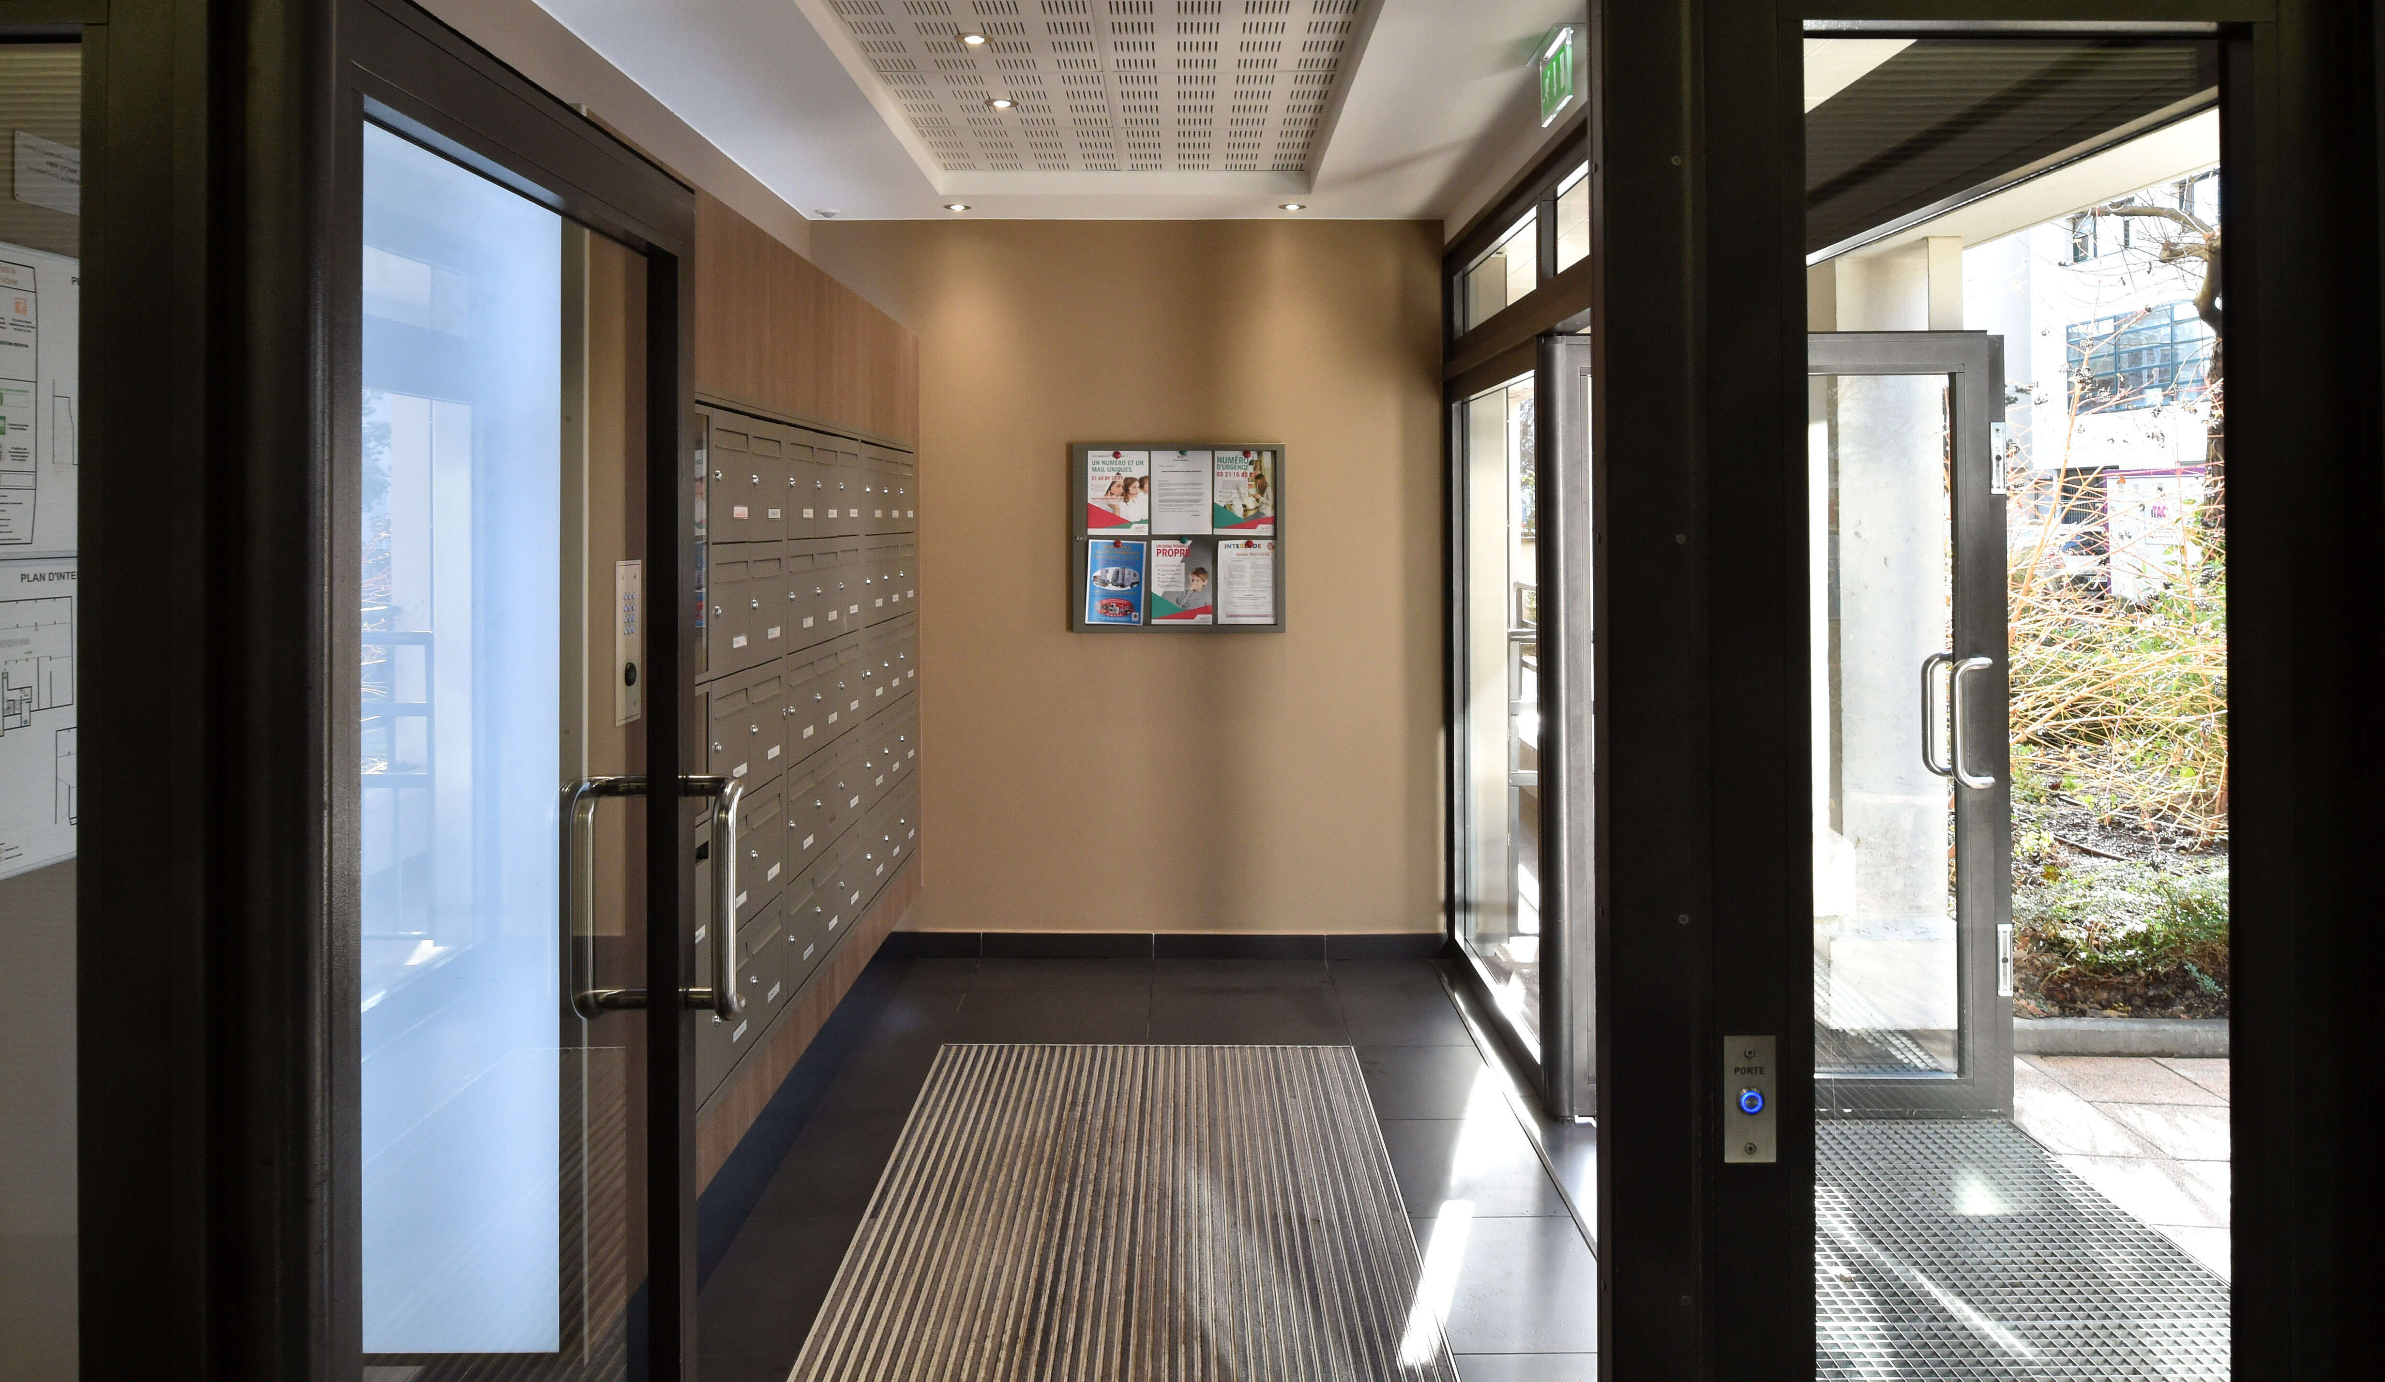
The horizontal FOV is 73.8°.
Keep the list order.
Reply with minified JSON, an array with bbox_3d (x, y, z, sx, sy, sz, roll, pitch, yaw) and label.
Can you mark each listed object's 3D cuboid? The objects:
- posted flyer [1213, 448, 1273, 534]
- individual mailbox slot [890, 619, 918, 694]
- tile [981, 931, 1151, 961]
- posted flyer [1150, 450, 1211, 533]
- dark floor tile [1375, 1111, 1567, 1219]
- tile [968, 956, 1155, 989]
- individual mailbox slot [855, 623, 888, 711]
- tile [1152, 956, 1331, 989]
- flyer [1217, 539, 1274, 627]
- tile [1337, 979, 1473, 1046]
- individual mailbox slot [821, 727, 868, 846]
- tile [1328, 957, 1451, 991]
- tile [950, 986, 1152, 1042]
[{"bbox_3d":[0.183,-0.694,5.570,0.210,0.297,0.015,0,0,0],"label":"posted flyer"},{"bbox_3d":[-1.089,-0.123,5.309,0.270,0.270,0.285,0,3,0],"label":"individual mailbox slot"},{"bbox_3d":[-0.437,0.894,5.565,0.600,0.092,0.012,0,0,0],"label":"tile"},{"bbox_3d":[-0.035,-0.694,5.570,0.210,0.297,0.015,0,0,0],"label":"posted flyer"},{"bbox_3d":[0.658,1.140,3.806,0.360,0.012,0.572,0,6,0],"label":"dark floor tile"},{"bbox_3d":[-0.441,0.975,5.472,0.610,0.012,0.360,0,6,0],"label":"tile"},{"bbox_3d":[-1.055,-0.064,4.780,0.200,0.267,0.275,0,0,0],"label":"individual mailbox slot"},{"bbox_3d":[0.170,0.975,5.472,0.610,0.012,0.360,0,6,0],"label":"tile"},{"bbox_3d":[0.191,-0.379,5.570,0.205,0.297,0.015,0,0,0],"label":"flyer"},{"bbox_3d":[0.652,1.014,4.940,0.362,0.012,0.571,0,6,0],"label":"tile"},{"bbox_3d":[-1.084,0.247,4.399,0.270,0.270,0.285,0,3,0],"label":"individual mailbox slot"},{"bbox_3d":[0.650,0.964,5.387,0.363,0.012,0.329,0,6,0],"label":"tile"},{"bbox_3d":[-0.430,1.014,4.940,0.597,0.012,0.571,0,6,0],"label":"tile"}]

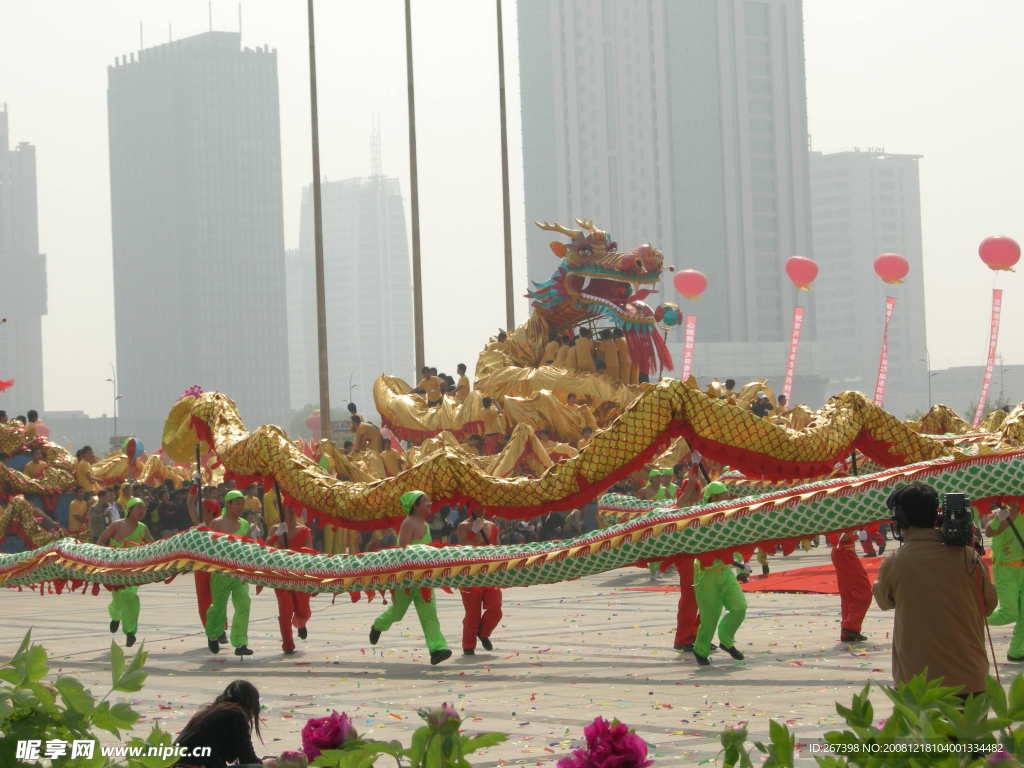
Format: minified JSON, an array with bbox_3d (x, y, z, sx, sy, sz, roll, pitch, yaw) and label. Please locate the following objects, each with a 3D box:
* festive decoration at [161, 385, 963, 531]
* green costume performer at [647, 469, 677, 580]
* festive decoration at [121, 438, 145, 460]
[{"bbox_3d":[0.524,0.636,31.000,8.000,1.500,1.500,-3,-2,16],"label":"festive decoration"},{"bbox_3d":[2.193,2.090,45.000,0.500,1.660,0.500,-3,-2,37],"label":"green costume performer"},{"bbox_3d":[-7.598,1.291,61.000,0.480,0.480,0.480,-2,-2,0],"label":"festive decoration"}]

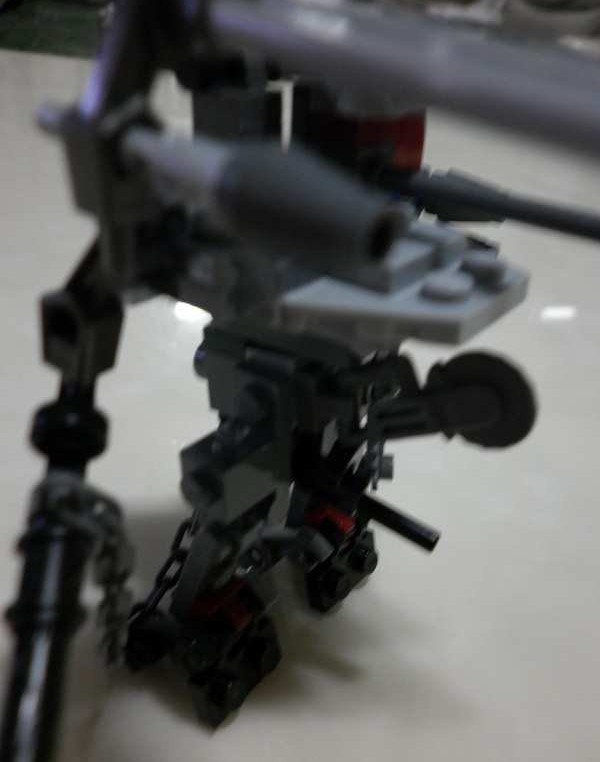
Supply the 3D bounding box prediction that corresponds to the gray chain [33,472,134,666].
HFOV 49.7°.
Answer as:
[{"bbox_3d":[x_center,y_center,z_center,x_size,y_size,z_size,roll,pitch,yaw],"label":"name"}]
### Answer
[{"bbox_3d":[-0.019,0.017,0.057,0.008,0.016,0.006,0,32,0],"label":"gray chain"}]

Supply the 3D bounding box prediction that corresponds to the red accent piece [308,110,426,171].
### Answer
[{"bbox_3d":[0.009,-0.031,0.086,0.008,0.009,0.016,24,39,33],"label":"red accent piece"}]

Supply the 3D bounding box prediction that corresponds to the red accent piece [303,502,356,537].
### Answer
[{"bbox_3d":[0.005,0.024,0.110,0.010,0.004,0.008,24,39,33],"label":"red accent piece"}]

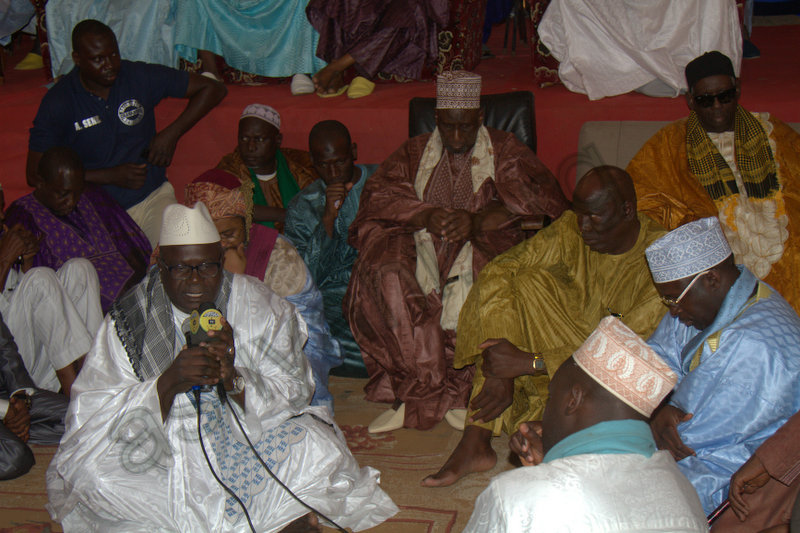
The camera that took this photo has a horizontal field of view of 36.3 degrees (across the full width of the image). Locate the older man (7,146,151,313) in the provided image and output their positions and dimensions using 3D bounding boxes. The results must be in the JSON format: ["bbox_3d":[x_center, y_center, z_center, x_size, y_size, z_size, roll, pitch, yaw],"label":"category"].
[{"bbox_3d":[-1.190,-0.004,4.647,0.640,0.880,0.660,-5,15,-19],"label":"older man"}]

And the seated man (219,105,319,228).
[{"bbox_3d":[-0.550,-0.142,5.004,0.560,0.970,0.620,-1,15,-2],"label":"seated man"}]

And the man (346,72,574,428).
[{"bbox_3d":[0.212,-0.137,4.582,0.820,1.220,0.850,2,11,8],"label":"man"}]

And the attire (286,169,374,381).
[{"bbox_3d":[-0.251,0.009,4.833,0.540,0.800,0.600,1,11,3],"label":"attire"}]

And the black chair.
[{"bbox_3d":[0.260,-0.151,4.857,0.600,1.060,0.660,3,15,10],"label":"black chair"}]

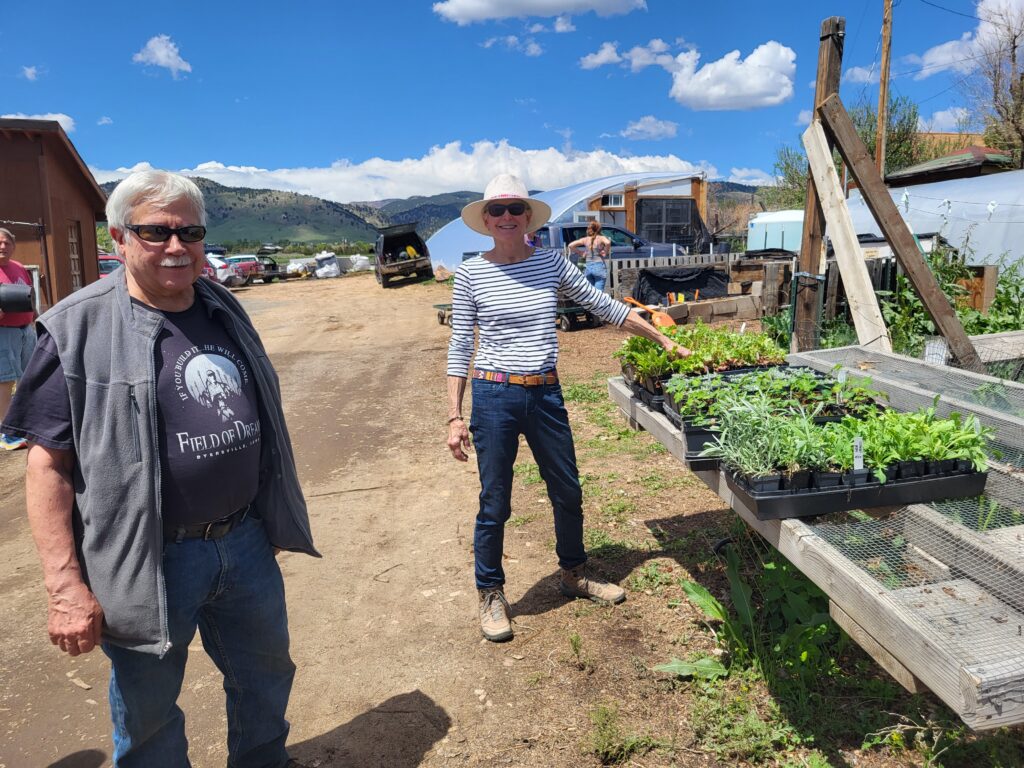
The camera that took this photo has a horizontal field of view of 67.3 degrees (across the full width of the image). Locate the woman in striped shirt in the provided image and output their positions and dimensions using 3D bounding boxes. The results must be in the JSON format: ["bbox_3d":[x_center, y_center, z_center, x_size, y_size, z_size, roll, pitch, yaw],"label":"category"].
[{"bbox_3d":[0.215,0.086,3.047,0.930,1.740,0.500,-1,10,-4],"label":"woman in striped shirt"}]

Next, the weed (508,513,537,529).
[{"bbox_3d":[0.057,0.734,4.179,0.145,0.050,0.120,0,10,0],"label":"weed"}]

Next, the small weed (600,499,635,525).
[{"bbox_3d":[0.584,0.711,4.257,0.175,0.070,0.160,0,10,0],"label":"small weed"}]

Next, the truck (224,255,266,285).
[{"bbox_3d":[-16.890,-6.715,45.500,5.100,1.750,1.850,0,9,20],"label":"truck"}]

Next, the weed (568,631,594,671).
[{"bbox_3d":[0.249,0.956,2.750,0.090,0.110,0.080,0,10,0],"label":"weed"}]

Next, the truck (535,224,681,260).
[{"bbox_3d":[1.669,-3.151,19.770,5.800,1.950,2.000,-2,10,-14],"label":"truck"}]

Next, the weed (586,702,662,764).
[{"bbox_3d":[0.340,1.035,2.303,0.225,0.110,0.150,0,10,0],"label":"weed"}]

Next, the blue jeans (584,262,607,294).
[{"bbox_3d":[1.376,-1.541,12.685,0.380,0.980,0.280,1,10,8],"label":"blue jeans"}]

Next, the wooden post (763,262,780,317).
[{"bbox_3d":[3.854,-1.397,11.471,0.200,0.820,0.150,2,10,10],"label":"wooden post"}]

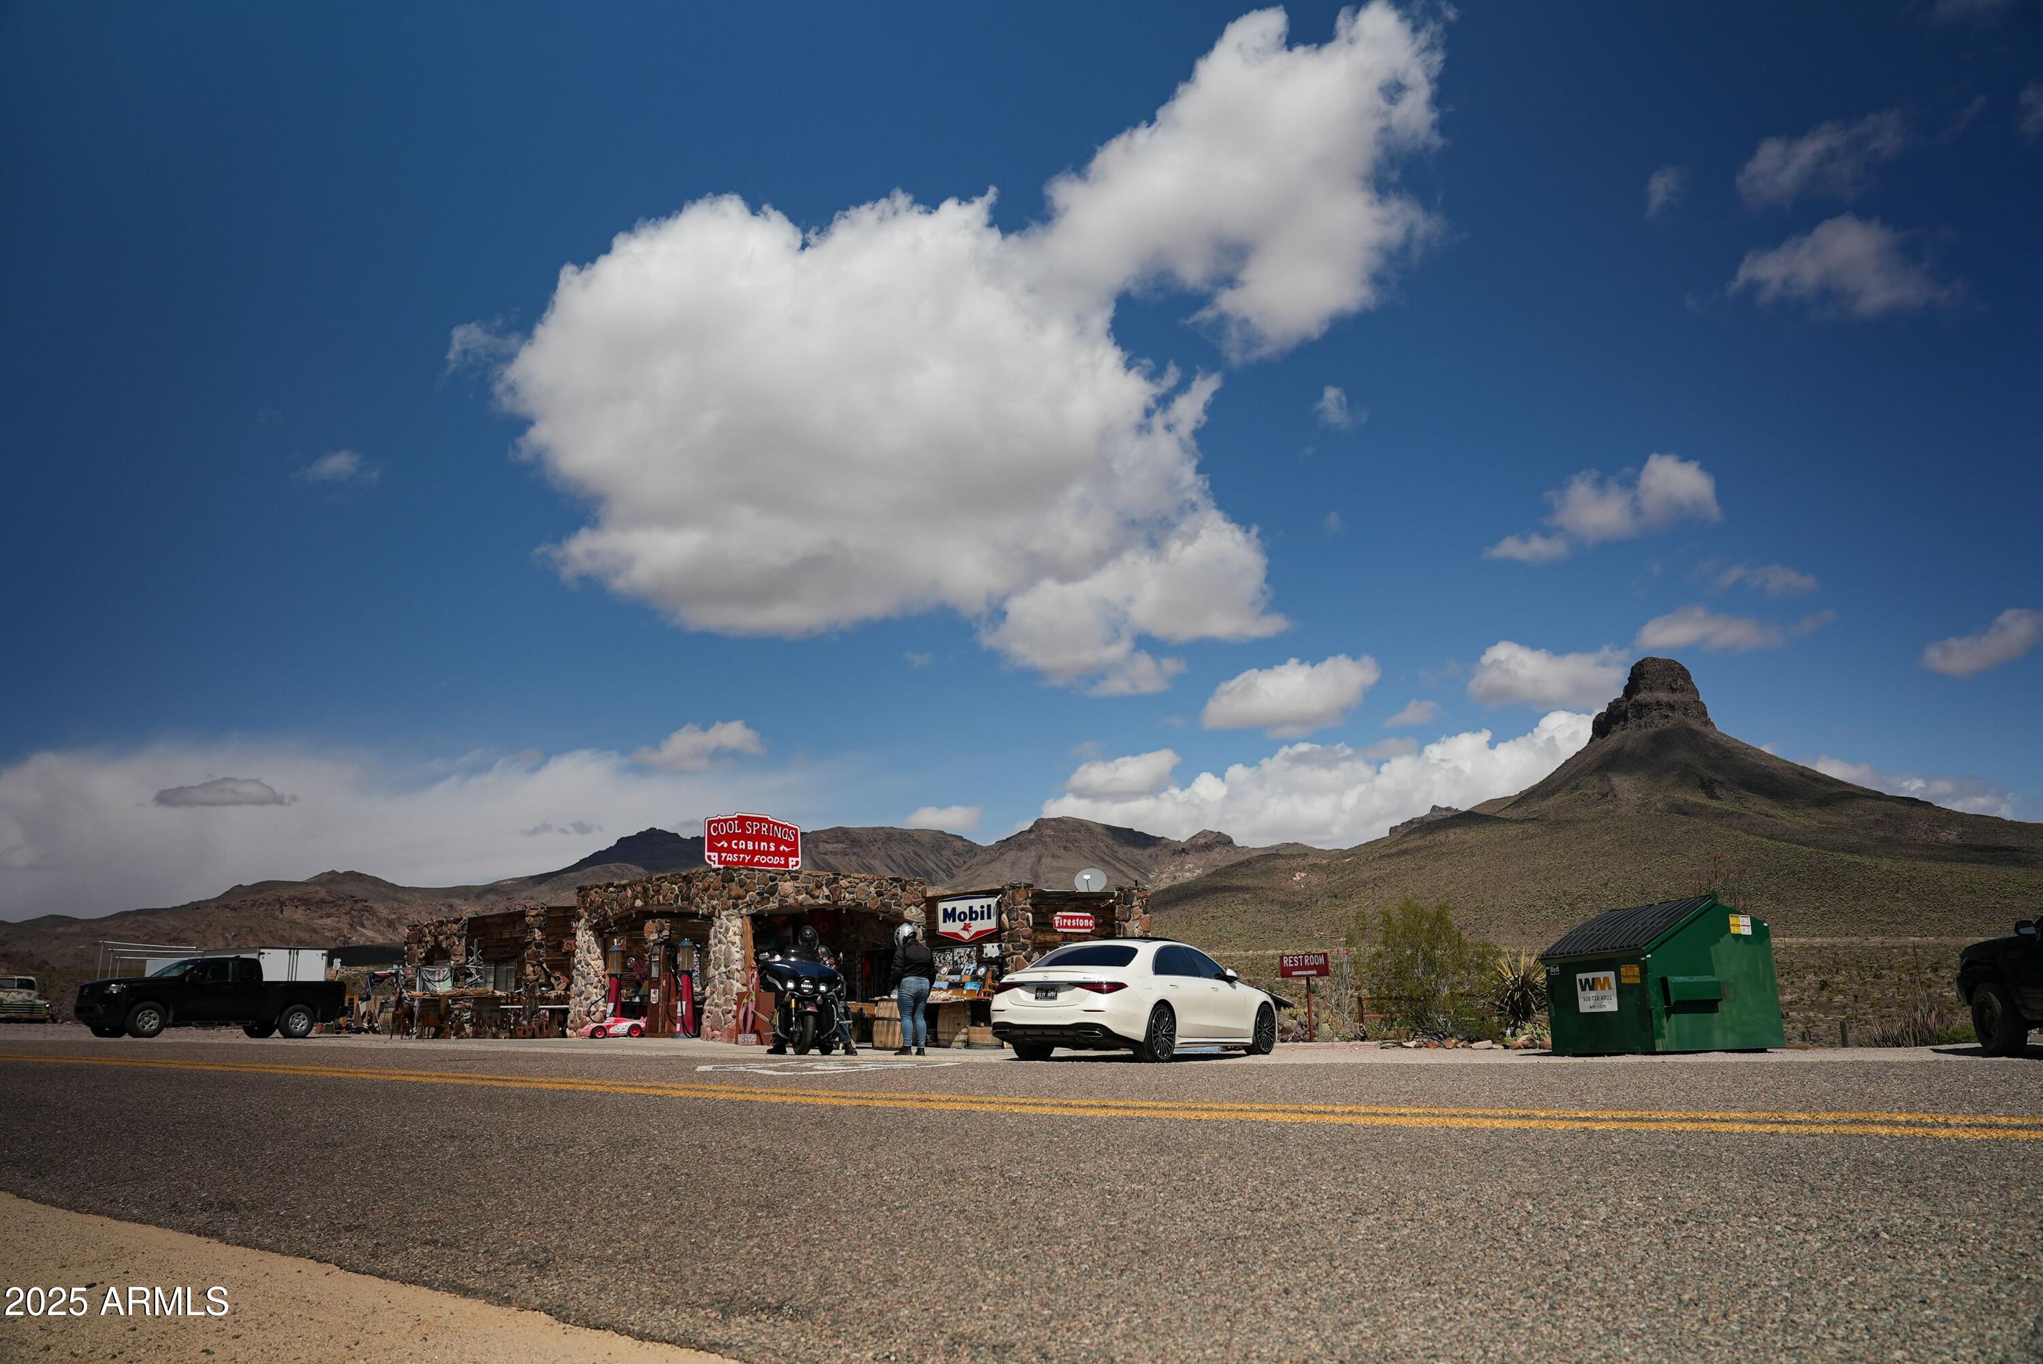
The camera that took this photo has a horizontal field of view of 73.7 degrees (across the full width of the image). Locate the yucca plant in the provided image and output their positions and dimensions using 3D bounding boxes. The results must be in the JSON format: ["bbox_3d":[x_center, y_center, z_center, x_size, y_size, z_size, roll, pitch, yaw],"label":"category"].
[{"bbox_3d":[7.863,4.959,21.661,1.000,1.400,1.000,-1,-13,0],"label":"yucca plant"}]

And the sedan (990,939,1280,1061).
[{"bbox_3d":[1.648,4.213,18.070,1.960,1.500,5.290,-9,-15,31],"label":"sedan"}]

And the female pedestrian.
[{"bbox_3d":[-1.424,3.962,17.593,0.550,1.680,0.420,6,-15,-24],"label":"female pedestrian"}]

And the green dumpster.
[{"bbox_3d":[7.739,3.584,16.644,1.820,1.770,2.000,4,-14,-17],"label":"green dumpster"}]

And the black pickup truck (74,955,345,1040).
[{"bbox_3d":[-18.350,7.190,31.050,1.870,1.800,5.340,-10,-16,34],"label":"black pickup truck"}]

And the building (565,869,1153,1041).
[{"bbox_3d":[-3.471,6.115,29.866,8.400,3.200,9.000,-13,-18,42],"label":"building"}]

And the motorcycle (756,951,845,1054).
[{"bbox_3d":[-2.804,4.186,17.960,0.950,1.380,2.500,1,-13,-4],"label":"motorcycle"}]

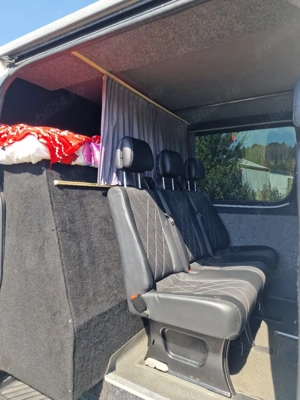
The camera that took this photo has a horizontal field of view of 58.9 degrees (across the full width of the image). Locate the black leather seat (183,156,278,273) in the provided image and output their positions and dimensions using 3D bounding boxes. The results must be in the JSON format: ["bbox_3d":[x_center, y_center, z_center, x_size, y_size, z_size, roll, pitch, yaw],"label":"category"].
[{"bbox_3d":[0.651,0.198,2.133,0.712,1.094,0.440,2,1,31],"label":"black leather seat"}]

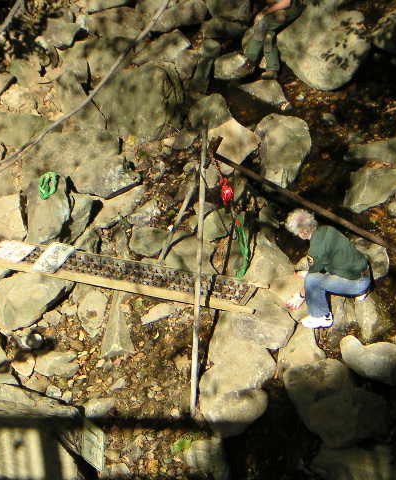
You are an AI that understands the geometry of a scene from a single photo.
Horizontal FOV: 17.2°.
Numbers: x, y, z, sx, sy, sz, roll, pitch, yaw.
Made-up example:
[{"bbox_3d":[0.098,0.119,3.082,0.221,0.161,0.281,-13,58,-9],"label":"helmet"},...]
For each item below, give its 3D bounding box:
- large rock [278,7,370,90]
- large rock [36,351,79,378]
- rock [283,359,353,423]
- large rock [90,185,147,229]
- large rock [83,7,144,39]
[{"bbox_3d":[1.379,-2.088,14.312,1.003,0.670,0.957,0,40,0],"label":"large rock"},{"bbox_3d":[-1.168,1.027,10.832,0.363,0.149,0.230,0,40,0],"label":"large rock"},{"bbox_3d":[0.957,1.222,10.600,0.531,0.334,0.445,0,41,0],"label":"rock"},{"bbox_3d":[-0.715,-0.305,11.835,0.520,0.200,0.320,-21,45,-22],"label":"large rock"},{"bbox_3d":[-0.899,-2.331,14.135,0.646,0.261,0.401,0,40,0],"label":"large rock"}]

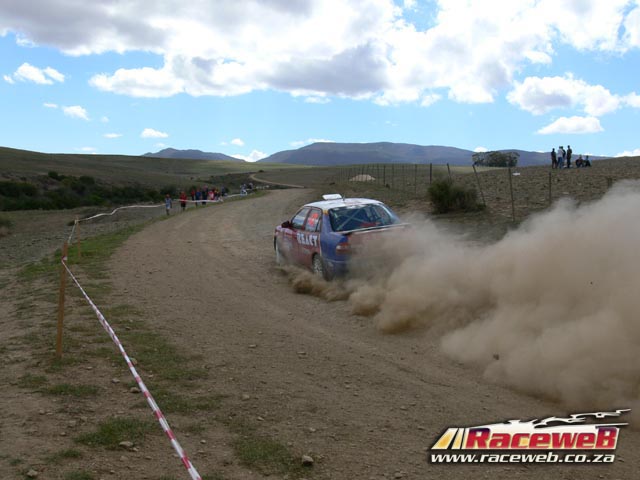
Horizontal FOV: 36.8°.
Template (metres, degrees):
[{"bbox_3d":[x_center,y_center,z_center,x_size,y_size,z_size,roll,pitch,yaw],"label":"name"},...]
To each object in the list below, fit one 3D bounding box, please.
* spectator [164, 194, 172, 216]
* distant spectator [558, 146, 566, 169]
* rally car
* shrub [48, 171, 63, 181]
[{"bbox_3d":[-11.346,-2.584,72.000,0.500,1.650,0.360,-2,5,-21],"label":"spectator"},{"bbox_3d":[18.918,-6.436,75.000,0.520,1.720,0.380,2,5,30],"label":"distant spectator"},{"bbox_3d":[0.350,-0.120,19.900,1.720,1.450,4.300,-6,7,-19],"label":"rally car"},{"bbox_3d":[-38.517,-9.393,140.000,2.000,1.450,1.900,-1,5,0],"label":"shrub"}]

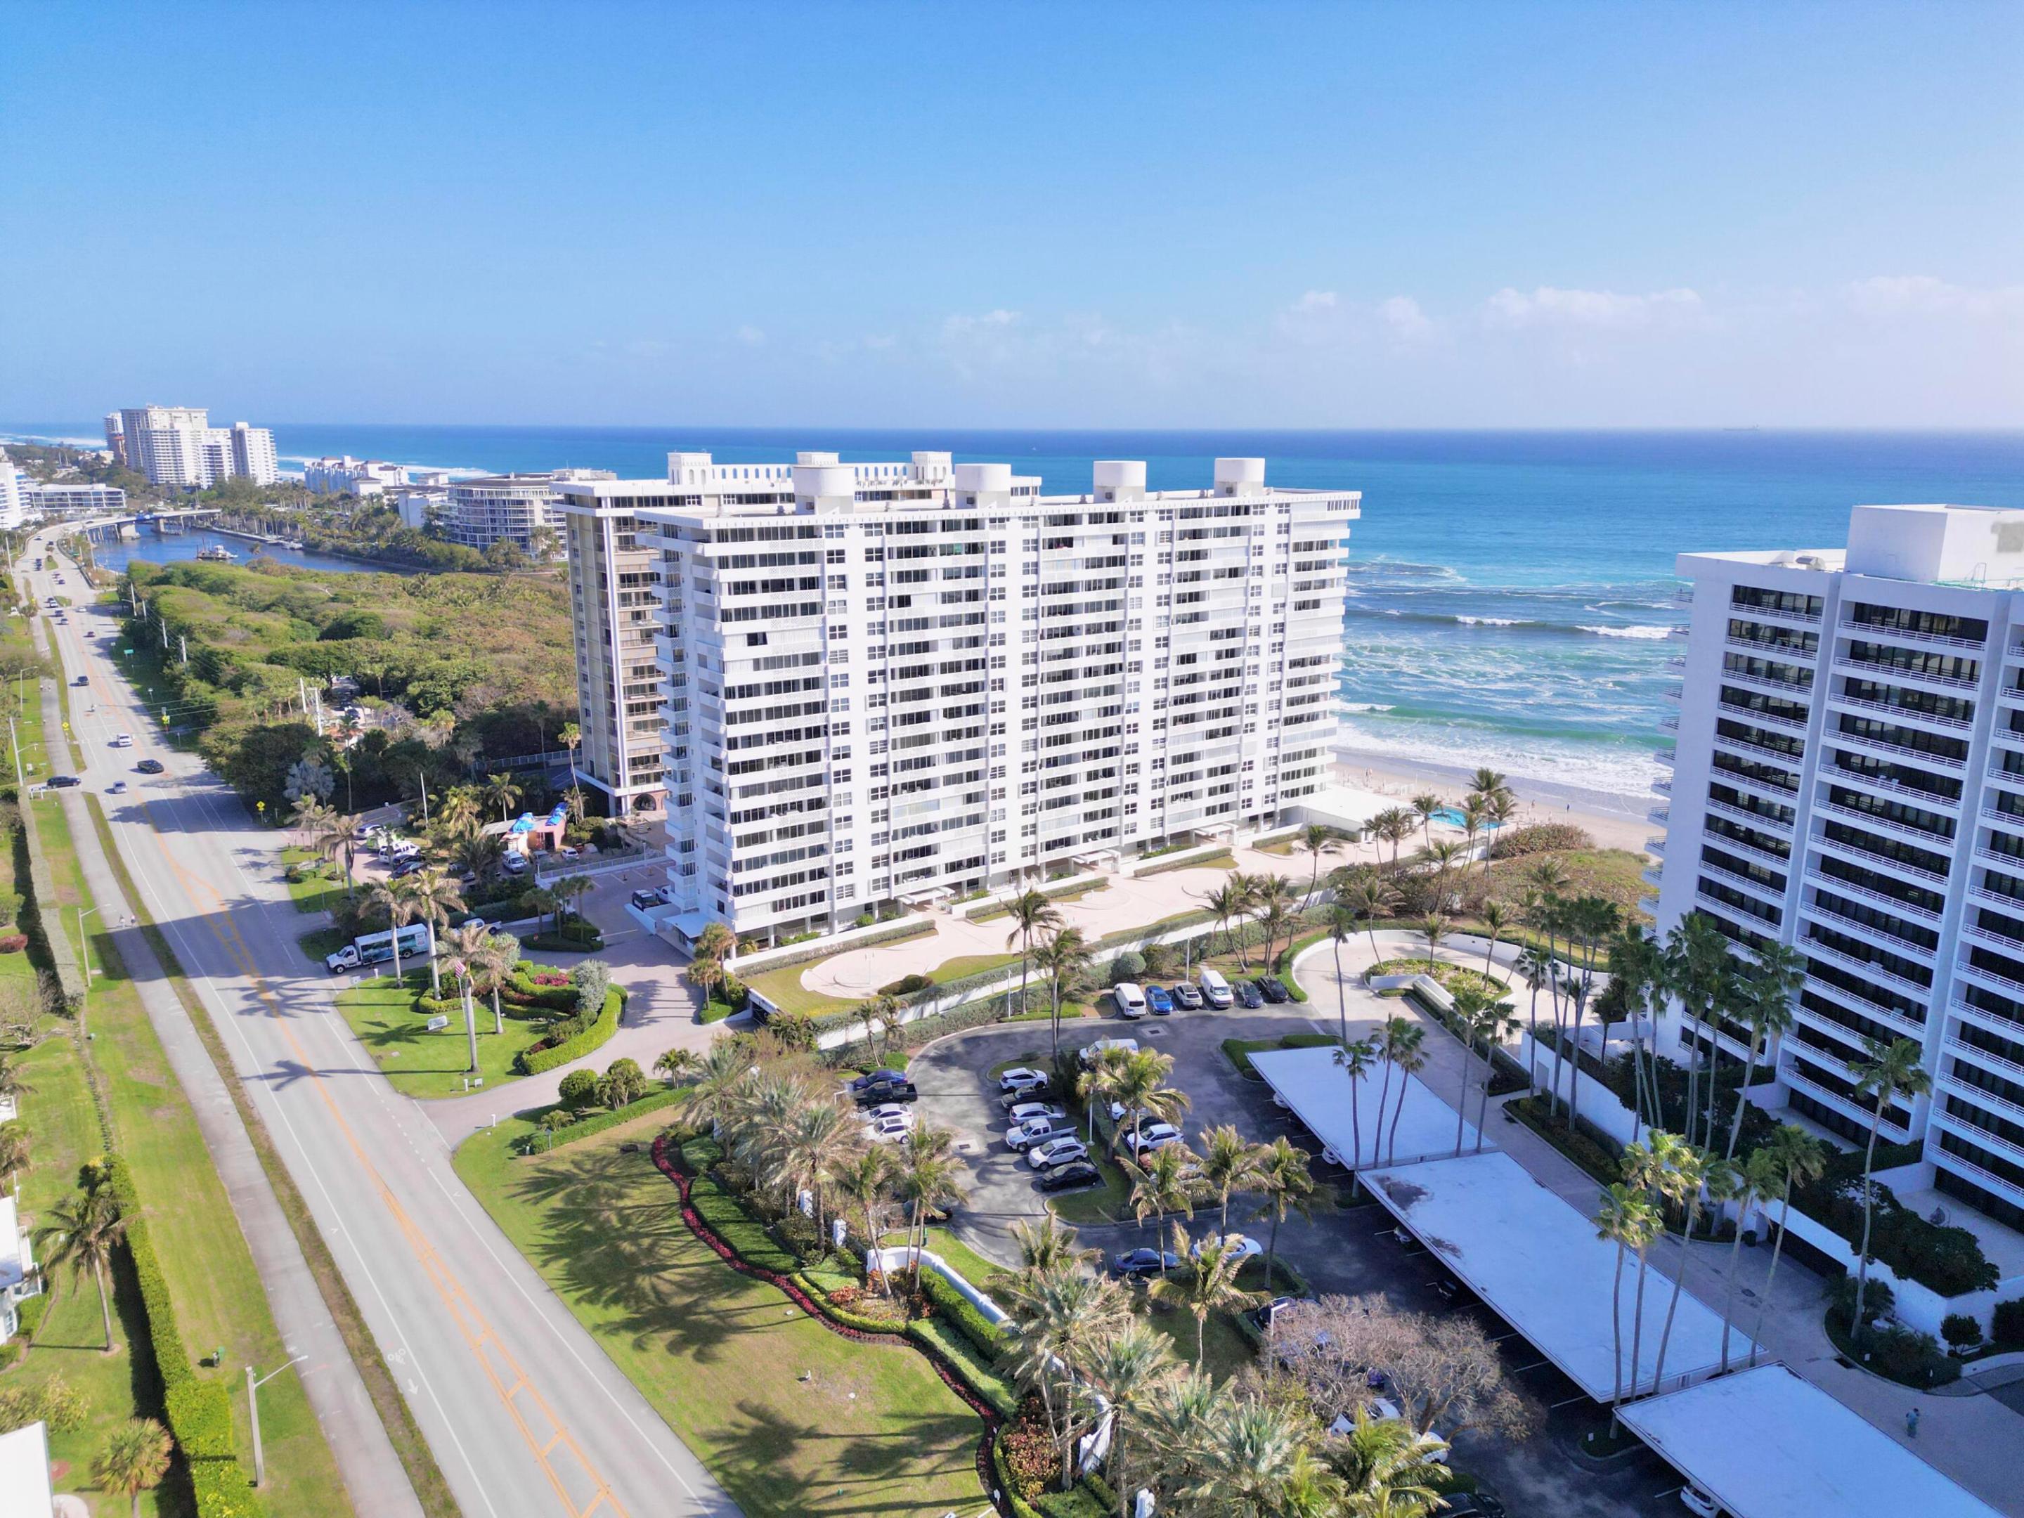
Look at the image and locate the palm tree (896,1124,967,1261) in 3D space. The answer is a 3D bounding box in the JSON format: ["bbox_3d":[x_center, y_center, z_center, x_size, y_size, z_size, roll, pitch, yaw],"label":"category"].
[{"bbox_3d":[-5.589,29.205,92.675,4.700,11.030,4.700,0,13,0],"label":"palm tree"}]

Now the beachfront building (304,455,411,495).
[{"bbox_3d":[-417.561,-171.465,893.312,32.000,30.000,125.000,-10,17,-37],"label":"beachfront building"}]

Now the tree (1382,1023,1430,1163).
[{"bbox_3d":[29.042,26.144,104.184,3.400,14.561,3.100,4,14,16],"label":"tree"}]

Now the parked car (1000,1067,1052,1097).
[{"bbox_3d":[1.065,28.121,123.370,4.350,1.620,1.800,-3,14,-15],"label":"parked car"}]

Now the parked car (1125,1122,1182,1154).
[{"bbox_3d":[11.670,30.713,113.628,4.550,1.680,1.870,-5,15,-22],"label":"parked car"}]

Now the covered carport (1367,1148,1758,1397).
[{"bbox_3d":[35.490,34.286,93.647,12.100,2.700,25.200,-4,14,-17],"label":"covered carport"}]

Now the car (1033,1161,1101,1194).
[{"bbox_3d":[4.340,31.603,107.514,4.800,1.480,1.870,-6,15,-23],"label":"car"}]

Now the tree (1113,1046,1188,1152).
[{"bbox_3d":[10.090,27.185,105.683,6.200,11.752,6.200,1,14,6],"label":"tree"}]

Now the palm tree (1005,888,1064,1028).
[{"bbox_3d":[1.859,18.858,137.221,6.000,13.156,6.000,0,14,1],"label":"palm tree"}]

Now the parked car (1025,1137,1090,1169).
[{"bbox_3d":[3.607,30.328,108.124,4.720,1.700,1.920,-5,14,-19],"label":"parked car"}]

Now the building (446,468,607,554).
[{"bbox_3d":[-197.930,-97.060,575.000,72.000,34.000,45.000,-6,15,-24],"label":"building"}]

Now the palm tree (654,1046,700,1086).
[{"bbox_3d":[-28.499,26.383,119.740,3.800,3.810,3.800,0,13,0],"label":"palm tree"}]

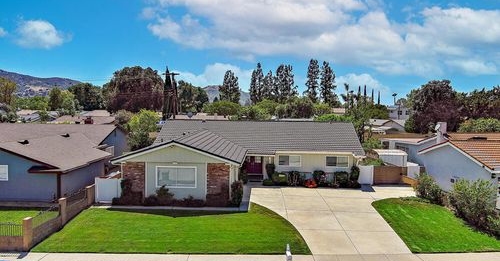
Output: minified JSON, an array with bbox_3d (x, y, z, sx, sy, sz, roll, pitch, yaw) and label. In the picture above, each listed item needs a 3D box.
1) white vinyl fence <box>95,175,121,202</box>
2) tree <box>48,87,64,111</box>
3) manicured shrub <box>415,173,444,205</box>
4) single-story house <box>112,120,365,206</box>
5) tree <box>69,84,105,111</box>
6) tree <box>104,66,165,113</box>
[{"bbox_3d":[-9.274,3.902,26.281,1.760,1.660,0.100,1,4,3],"label":"white vinyl fence"},{"bbox_3d":[-39.411,-4.479,82.000,3.420,8.940,3.420,1,4,4],"label":"tree"},{"bbox_3d":[11.860,3.777,26.600,1.980,2.000,1.980,1,4,4],"label":"manicured shrub"},{"bbox_3d":[0.408,1.845,35.131,18.100,4.800,18.600,1,4,3],"label":"single-story house"},{"bbox_3d":[-33.301,-4.853,82.000,7.330,9.820,7.330,1,4,4],"label":"tree"},{"bbox_3d":[-25.311,-6.722,88.469,13.000,14.570,13.000,1,4,3],"label":"tree"}]

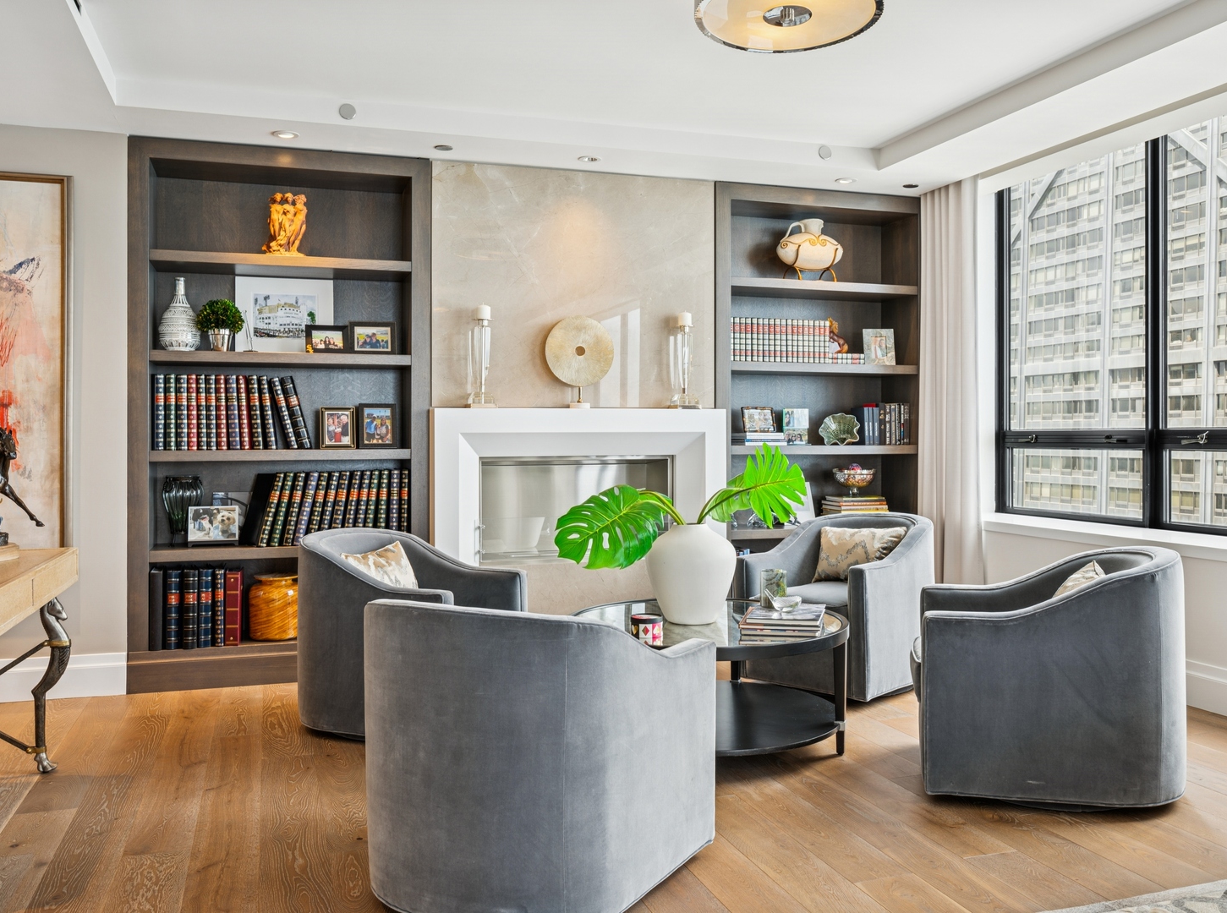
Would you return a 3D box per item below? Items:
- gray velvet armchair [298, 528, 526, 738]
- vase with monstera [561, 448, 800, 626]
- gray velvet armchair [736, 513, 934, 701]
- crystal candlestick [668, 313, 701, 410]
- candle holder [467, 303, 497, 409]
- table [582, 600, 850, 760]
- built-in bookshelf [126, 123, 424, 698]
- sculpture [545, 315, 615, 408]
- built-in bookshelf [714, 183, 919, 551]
[{"bbox_3d":[-0.854,0.705,4.055,0.785,0.755,0.710,0,0,17],"label":"gray velvet armchair"},{"bbox_3d":[0.257,0.290,3.805,0.940,0.685,0.480,0,0,0],"label":"vase with monstera"},{"bbox_3d":[1.141,0.700,4.786,0.785,0.755,0.710,0,1,-44],"label":"gray velvet armchair"},{"bbox_3d":[0.364,-0.493,5.088,0.128,0.500,0.128,0,0,-16],"label":"crystal candlestick"},{"bbox_3d":[-0.637,-0.484,4.805,0.128,0.500,0.128,0,0,-16],"label":"candle holder"},{"bbox_3d":[0.374,0.857,3.832,1.040,0.455,1.040,0,0,0],"label":"table"},{"bbox_3d":[-1.594,-0.186,4.843,1.347,2.528,0.370,0,0,-16],"label":"built-in bookshelf"},{"bbox_3d":[-0.168,-0.468,4.938,0.352,0.462,0.090,0,0,-16],"label":"sculpture"},{"bbox_3d":[1.087,-0.191,5.601,1.230,2.529,0.370,0,0,-16],"label":"built-in bookshelf"}]

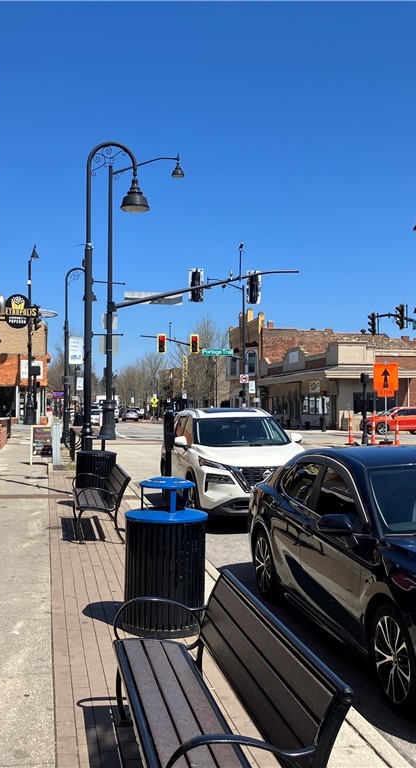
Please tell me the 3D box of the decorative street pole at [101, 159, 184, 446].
[{"bbox_3d":[-2.492,-3.271,31.685,3.120,10.800,0.600,1,-2,-11],"label":"decorative street pole"}]

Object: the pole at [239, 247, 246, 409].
[{"bbox_3d":[2.563,-3.145,61.220,0.600,13.000,0.600,0,-2,-11],"label":"pole"}]

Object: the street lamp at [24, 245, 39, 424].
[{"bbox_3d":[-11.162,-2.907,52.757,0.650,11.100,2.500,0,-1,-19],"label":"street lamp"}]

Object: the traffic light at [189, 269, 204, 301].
[{"bbox_3d":[-0.433,-3.798,32.000,0.570,1.300,0.400,0,-1,0],"label":"traffic light"}]

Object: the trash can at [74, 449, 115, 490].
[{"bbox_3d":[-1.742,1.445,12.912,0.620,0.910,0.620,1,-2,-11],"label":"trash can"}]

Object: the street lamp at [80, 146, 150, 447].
[{"bbox_3d":[-1.622,-1.103,14.262,1.220,6.080,0.500,1,-2,-11],"label":"street lamp"}]

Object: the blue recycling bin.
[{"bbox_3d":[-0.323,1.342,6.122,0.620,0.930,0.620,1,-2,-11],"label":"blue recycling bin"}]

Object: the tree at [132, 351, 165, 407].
[{"bbox_3d":[-8.764,-0.368,122.000,4.800,9.200,4.800,0,-1,0],"label":"tree"}]

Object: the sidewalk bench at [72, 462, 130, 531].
[{"bbox_3d":[-1.375,1.457,10.450,0.640,0.790,1.800,1,-2,-11],"label":"sidewalk bench"}]

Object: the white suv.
[{"bbox_3d":[0.430,1.193,13.565,1.890,1.690,4.650,0,-1,-11],"label":"white suv"}]

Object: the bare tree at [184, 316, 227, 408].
[{"bbox_3d":[-0.281,-1.771,93.105,4.900,12.000,4.900,0,-1,0],"label":"bare tree"}]

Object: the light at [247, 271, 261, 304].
[{"bbox_3d":[1.799,-3.763,32.400,0.570,1.300,0.400,0,-1,3],"label":"light"}]

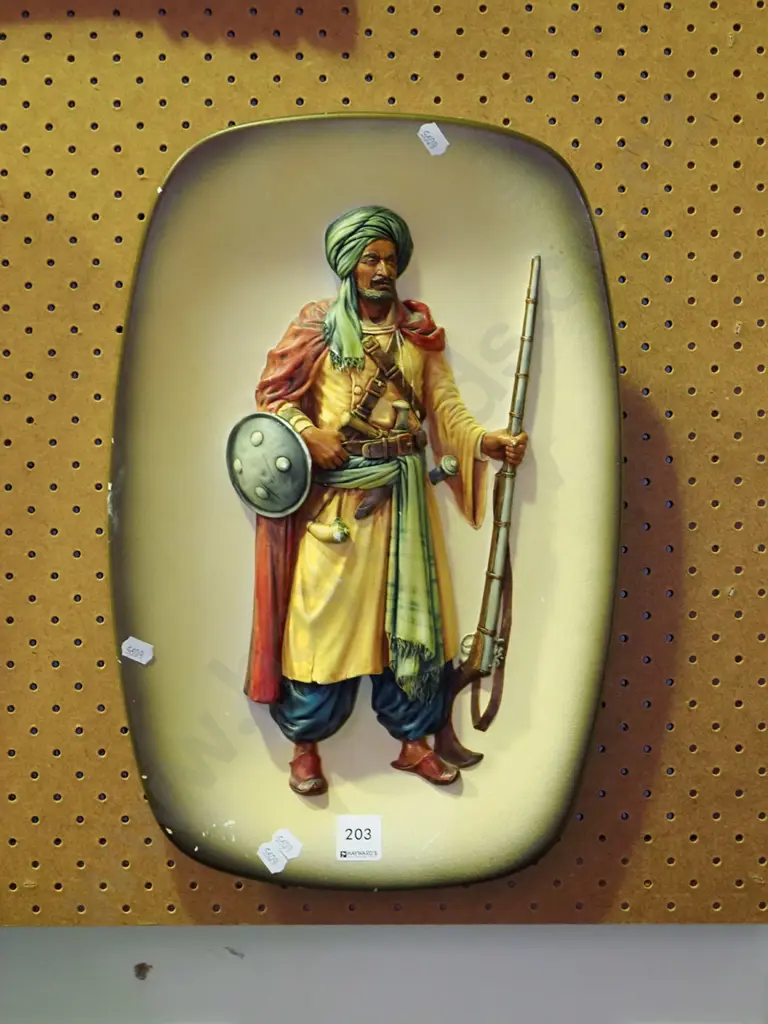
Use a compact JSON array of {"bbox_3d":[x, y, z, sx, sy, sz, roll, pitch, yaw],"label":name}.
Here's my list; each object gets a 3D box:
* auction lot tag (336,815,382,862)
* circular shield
[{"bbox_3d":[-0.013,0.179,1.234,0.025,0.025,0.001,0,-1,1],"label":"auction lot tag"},{"bbox_3d":[-0.064,-0.024,1.208,0.057,0.058,0.014,1,10,34],"label":"circular shield"}]

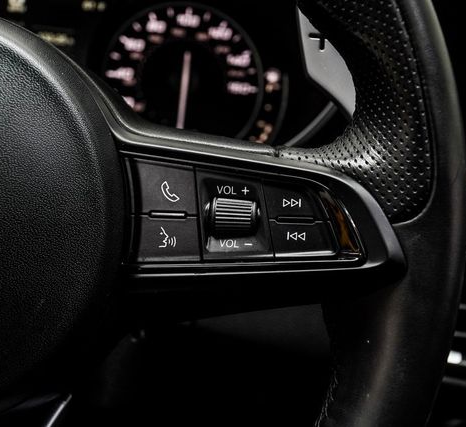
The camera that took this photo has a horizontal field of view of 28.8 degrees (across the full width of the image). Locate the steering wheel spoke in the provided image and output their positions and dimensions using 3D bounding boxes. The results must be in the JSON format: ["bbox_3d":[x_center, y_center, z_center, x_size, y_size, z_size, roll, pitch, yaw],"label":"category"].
[{"bbox_3d":[0.005,-0.004,0.315,0.108,0.076,0.038,0,5,-2],"label":"steering wheel spoke"}]

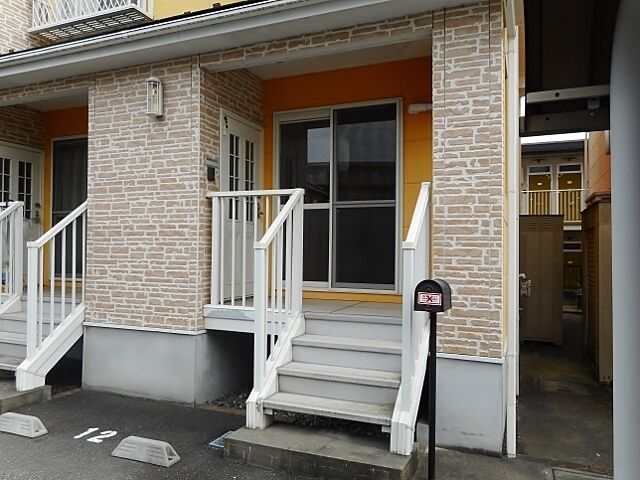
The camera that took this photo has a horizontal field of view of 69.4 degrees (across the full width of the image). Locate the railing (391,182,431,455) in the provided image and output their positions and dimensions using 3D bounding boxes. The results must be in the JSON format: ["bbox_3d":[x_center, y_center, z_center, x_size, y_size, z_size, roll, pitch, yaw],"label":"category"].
[{"bbox_3d":[0.690,0.478,3.465,0.161,1.933,0.794,0,-1,22],"label":"railing"}]

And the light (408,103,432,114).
[{"bbox_3d":[1.067,-1.374,4.820,0.300,0.105,0.130,0,-1,22],"label":"light"}]

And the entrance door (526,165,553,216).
[{"bbox_3d":[7.766,-1.587,16.300,0.860,2.130,0.100,0,-1,22],"label":"entrance door"}]

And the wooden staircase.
[{"bbox_3d":[0.181,1.010,3.700,1.013,0.707,0.823,0,-1,22],"label":"wooden staircase"}]

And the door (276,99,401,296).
[{"bbox_3d":[0.158,-0.466,5.223,1.499,2.072,0.090,0,-1,22],"label":"door"}]

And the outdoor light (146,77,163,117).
[{"bbox_3d":[-1.610,-1.420,4.544,0.140,0.375,0.120,0,-1,22],"label":"outdoor light"}]

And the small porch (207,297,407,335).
[{"bbox_3d":[0.091,0.779,4.652,2.136,0.234,1.096,0,-1,22],"label":"small porch"}]

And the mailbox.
[{"bbox_3d":[0.691,0.328,2.808,0.175,0.187,0.240,0,-1,26],"label":"mailbox"}]

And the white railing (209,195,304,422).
[{"bbox_3d":[-0.754,0.479,4.053,1.007,1.933,0.805,0,-1,22],"label":"white railing"}]

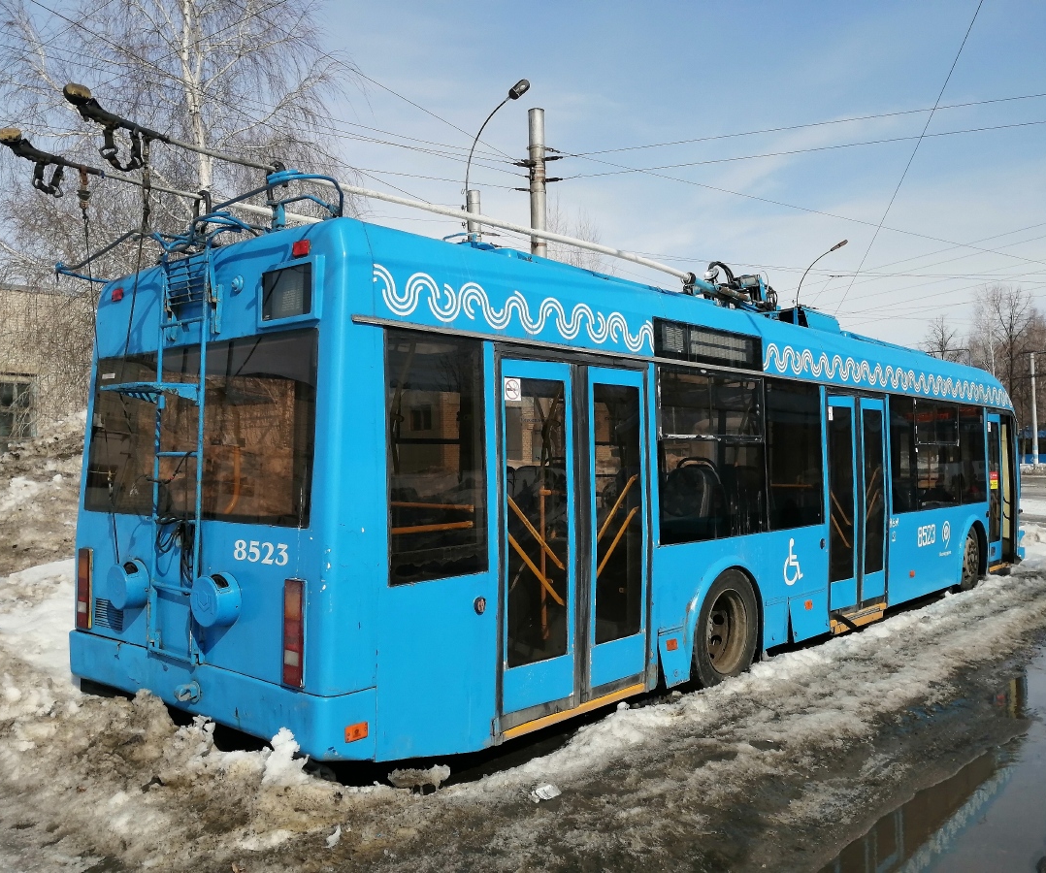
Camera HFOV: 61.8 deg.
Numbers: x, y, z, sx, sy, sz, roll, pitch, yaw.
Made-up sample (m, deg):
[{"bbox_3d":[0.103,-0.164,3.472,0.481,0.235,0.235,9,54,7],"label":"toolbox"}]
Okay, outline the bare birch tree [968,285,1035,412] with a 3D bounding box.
[{"bbox_3d":[33.879,-4.000,62.000,5.000,13.800,5.000,-1,-1,30],"label":"bare birch tree"}]

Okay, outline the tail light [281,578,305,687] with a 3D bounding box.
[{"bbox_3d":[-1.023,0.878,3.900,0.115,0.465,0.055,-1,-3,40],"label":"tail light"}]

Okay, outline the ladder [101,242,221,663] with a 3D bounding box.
[{"bbox_3d":[-1.800,0.080,4.390,0.470,2.050,0.330,-1,-3,40],"label":"ladder"}]

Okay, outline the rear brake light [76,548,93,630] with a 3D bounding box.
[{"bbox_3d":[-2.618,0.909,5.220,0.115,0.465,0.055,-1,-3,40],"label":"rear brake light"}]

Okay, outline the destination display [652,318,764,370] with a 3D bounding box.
[{"bbox_3d":[1.333,-0.638,6.235,0.080,0.250,1.500,-1,-1,42],"label":"destination display"}]

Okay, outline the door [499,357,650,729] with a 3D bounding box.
[{"bbox_3d":[0.345,0.574,5.106,0.100,1.960,1.390,-1,-1,42],"label":"door"}]

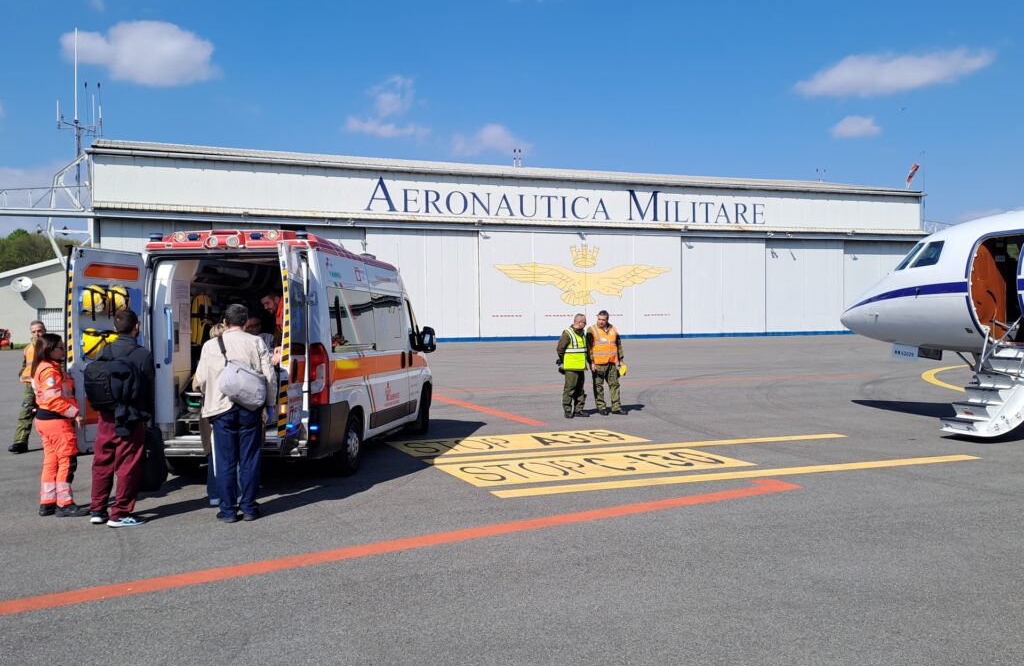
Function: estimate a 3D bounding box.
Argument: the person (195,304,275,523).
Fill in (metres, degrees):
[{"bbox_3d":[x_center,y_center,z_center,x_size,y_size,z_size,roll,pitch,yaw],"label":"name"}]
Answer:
[{"bbox_3d":[-2.300,0.657,6.150,0.620,1.788,0.420,-1,1,-12],"label":"person"}]

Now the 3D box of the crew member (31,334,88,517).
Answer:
[{"bbox_3d":[-3.947,0.798,6.450,0.440,1.570,0.480,-1,1,-28],"label":"crew member"}]

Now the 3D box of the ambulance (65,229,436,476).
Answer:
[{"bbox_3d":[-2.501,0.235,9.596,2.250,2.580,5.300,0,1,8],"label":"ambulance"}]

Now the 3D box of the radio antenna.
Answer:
[{"bbox_3d":[-26.841,-14.152,46.000,2.600,9.520,2.100,-1,1,-19],"label":"radio antenna"}]

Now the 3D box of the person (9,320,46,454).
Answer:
[{"bbox_3d":[-6.362,0.692,9.750,0.500,1.714,0.400,0,1,9],"label":"person"}]

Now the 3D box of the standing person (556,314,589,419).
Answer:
[{"bbox_3d":[1.048,0.549,12.600,0.400,1.746,0.540,0,1,41],"label":"standing person"}]

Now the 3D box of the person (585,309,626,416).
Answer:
[{"bbox_3d":[1.612,0.504,12.750,0.620,1.784,0.380,-1,1,0],"label":"person"}]

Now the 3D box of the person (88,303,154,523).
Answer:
[{"bbox_3d":[-3.248,0.694,6.150,0.520,1.763,0.460,0,1,13],"label":"person"}]

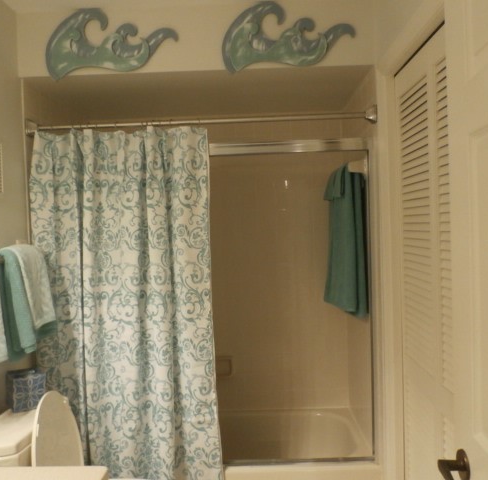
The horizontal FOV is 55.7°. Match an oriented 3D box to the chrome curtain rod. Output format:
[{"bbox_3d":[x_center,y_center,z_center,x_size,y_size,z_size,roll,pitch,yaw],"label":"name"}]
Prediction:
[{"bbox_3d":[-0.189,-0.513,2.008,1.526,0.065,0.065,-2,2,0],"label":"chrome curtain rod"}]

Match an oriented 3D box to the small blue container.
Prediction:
[{"bbox_3d":[-0.829,0.569,1.762,0.114,0.125,0.114,-3,2,-38],"label":"small blue container"}]

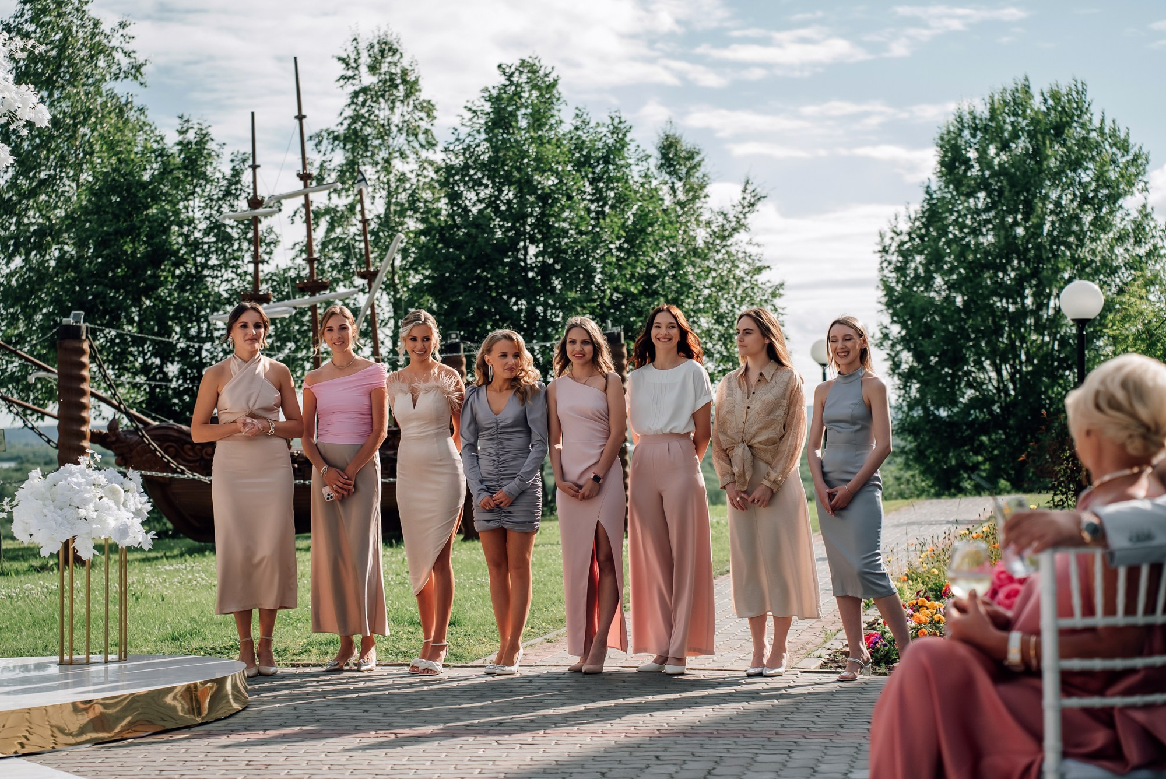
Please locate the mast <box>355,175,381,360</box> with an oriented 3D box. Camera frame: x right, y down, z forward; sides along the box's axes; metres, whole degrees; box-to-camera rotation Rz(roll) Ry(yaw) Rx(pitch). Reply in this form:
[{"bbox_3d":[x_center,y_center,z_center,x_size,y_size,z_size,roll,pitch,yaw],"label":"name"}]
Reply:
[{"bbox_3d":[-2.124,-0.948,24.800,0.260,2.550,0.260,-5,-1,-17],"label":"mast"}]

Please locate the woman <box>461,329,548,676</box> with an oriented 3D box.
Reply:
[{"bbox_3d":[-0.378,0.534,11.660,0.420,1.644,0.320,0,-1,16],"label":"woman"}]

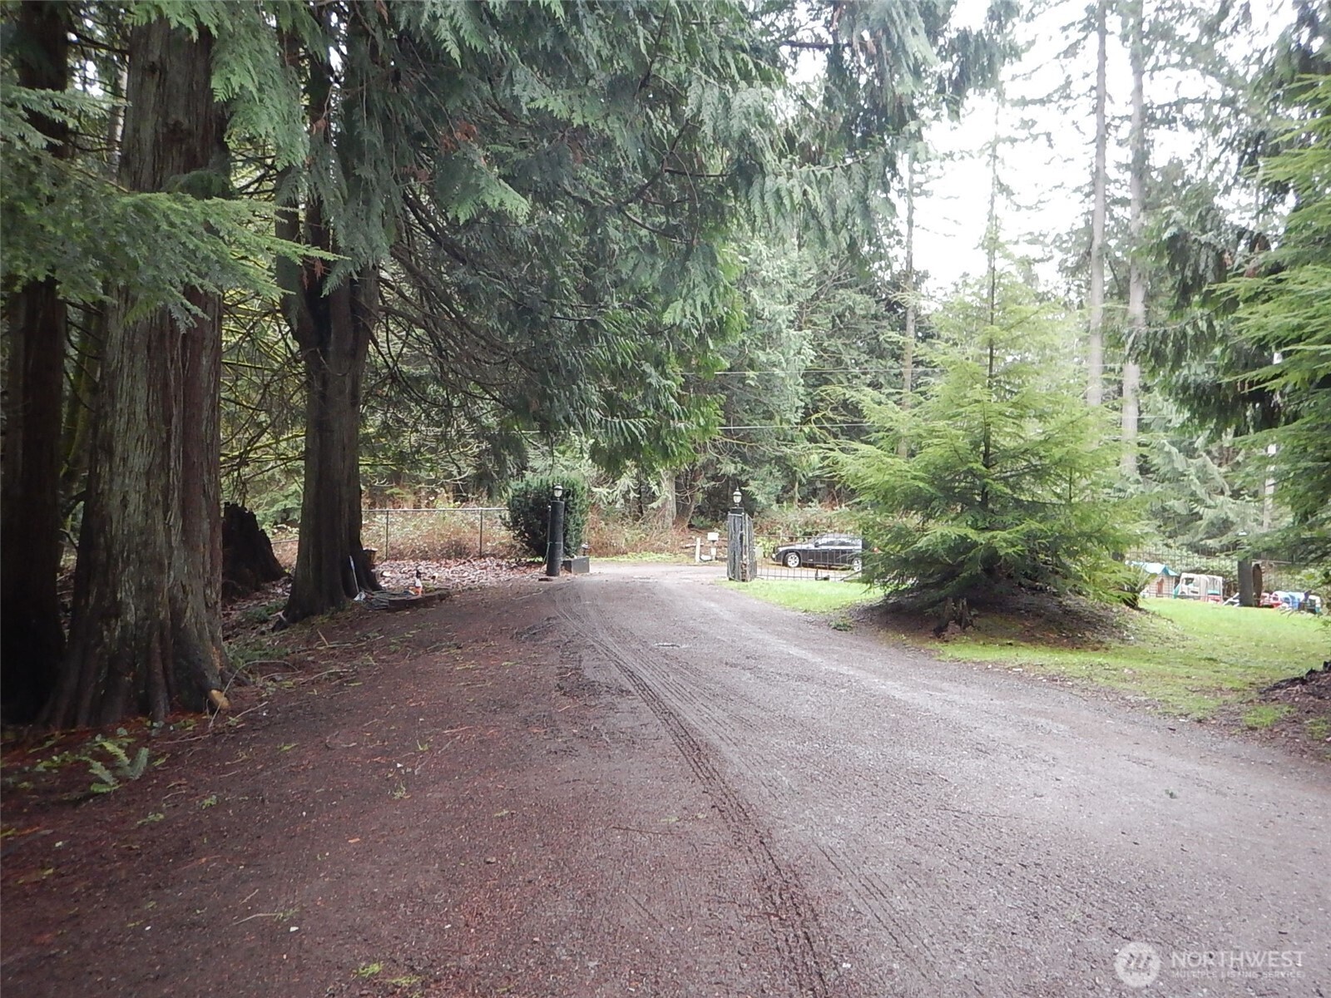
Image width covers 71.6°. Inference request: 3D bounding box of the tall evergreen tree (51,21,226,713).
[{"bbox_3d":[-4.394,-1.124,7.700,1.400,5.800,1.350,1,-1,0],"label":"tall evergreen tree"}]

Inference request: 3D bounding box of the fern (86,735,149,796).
[{"bbox_3d":[-3.171,1.543,5.350,0.340,0.280,0.320,1,-1,0],"label":"fern"}]

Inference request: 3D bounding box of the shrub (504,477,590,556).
[{"bbox_3d":[-3.581,0.584,28.000,2.550,2.600,2.400,1,-1,0],"label":"shrub"}]

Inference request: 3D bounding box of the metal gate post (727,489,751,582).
[{"bbox_3d":[2.016,1.008,25.200,0.600,2.550,0.600,1,-1,0],"label":"metal gate post"}]

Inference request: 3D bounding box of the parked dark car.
[{"bbox_3d":[6.655,2.155,37.500,4.850,1.460,1.860,1,-1,23],"label":"parked dark car"}]

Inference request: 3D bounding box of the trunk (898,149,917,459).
[{"bbox_3d":[12.339,-9.930,47.000,0.500,16.000,0.500,1,-1,0],"label":"trunk"}]

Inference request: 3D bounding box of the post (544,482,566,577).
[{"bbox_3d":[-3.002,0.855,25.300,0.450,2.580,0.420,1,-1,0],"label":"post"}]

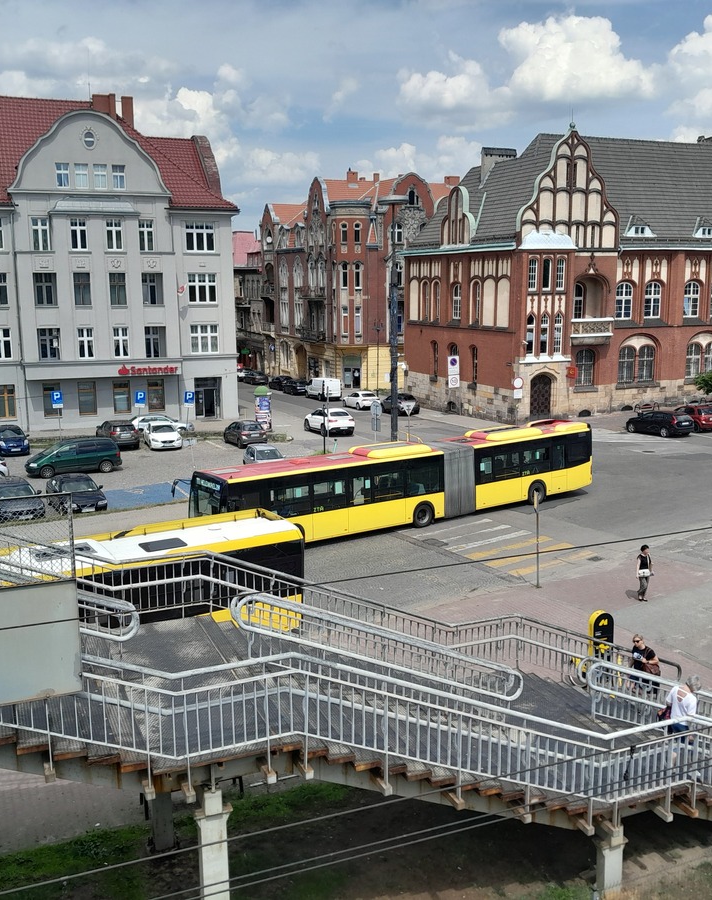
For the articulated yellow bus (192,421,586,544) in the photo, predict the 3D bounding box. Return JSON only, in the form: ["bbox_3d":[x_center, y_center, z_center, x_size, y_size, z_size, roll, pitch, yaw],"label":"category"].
[{"bbox_3d":[2.199,1.145,35.868,18.076,3.100,2.831,-7,11,-36],"label":"articulated yellow bus"}]

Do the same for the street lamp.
[{"bbox_3d":[2.015,-6.177,48.729,1.655,13.749,1.655,0,10,0],"label":"street lamp"}]

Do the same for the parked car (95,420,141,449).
[{"bbox_3d":[-14.569,-0.990,57.150,1.820,1.620,4.450,-5,10,-26],"label":"parked car"}]

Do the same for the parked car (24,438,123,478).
[{"bbox_3d":[-14.623,0.358,48.576,4.630,1.730,1.830,-6,12,-29],"label":"parked car"}]

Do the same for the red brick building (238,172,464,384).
[{"bbox_3d":[0.823,-18.801,106.759,14.000,21.500,27.000,-4,11,-21],"label":"red brick building"}]

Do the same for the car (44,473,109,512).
[{"bbox_3d":[-11.926,1.805,39.853,1.810,1.450,4.620,-6,12,-27],"label":"car"}]

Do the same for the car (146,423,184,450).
[{"bbox_3d":[-11.654,-0.936,56.360,1.810,1.450,4.370,-5,10,-22],"label":"car"}]

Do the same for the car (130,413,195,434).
[{"bbox_3d":[-13.012,-1.648,61.673,4.600,1.450,1.780,-5,11,-22],"label":"car"}]

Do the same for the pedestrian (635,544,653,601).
[{"bbox_3d":[8.141,3.457,26.376,0.500,1.600,0.380,-8,13,-36],"label":"pedestrian"}]

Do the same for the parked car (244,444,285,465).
[{"bbox_3d":[-4.490,0.549,46.191,1.660,1.440,3.900,-5,10,-23],"label":"parked car"}]

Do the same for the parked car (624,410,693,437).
[{"bbox_3d":[19.066,-1.739,58.829,1.870,1.490,4.630,-5,10,-25],"label":"parked car"}]

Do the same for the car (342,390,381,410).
[{"bbox_3d":[0.436,-4.094,76.334,1.820,1.400,4.550,-5,10,-23],"label":"car"}]

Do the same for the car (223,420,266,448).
[{"bbox_3d":[-6.761,-1.034,57.346,1.710,1.510,3.970,-5,11,-26],"label":"car"}]

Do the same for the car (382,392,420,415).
[{"bbox_3d":[3.477,-3.588,72.311,1.820,1.530,4.380,-5,10,-23],"label":"car"}]

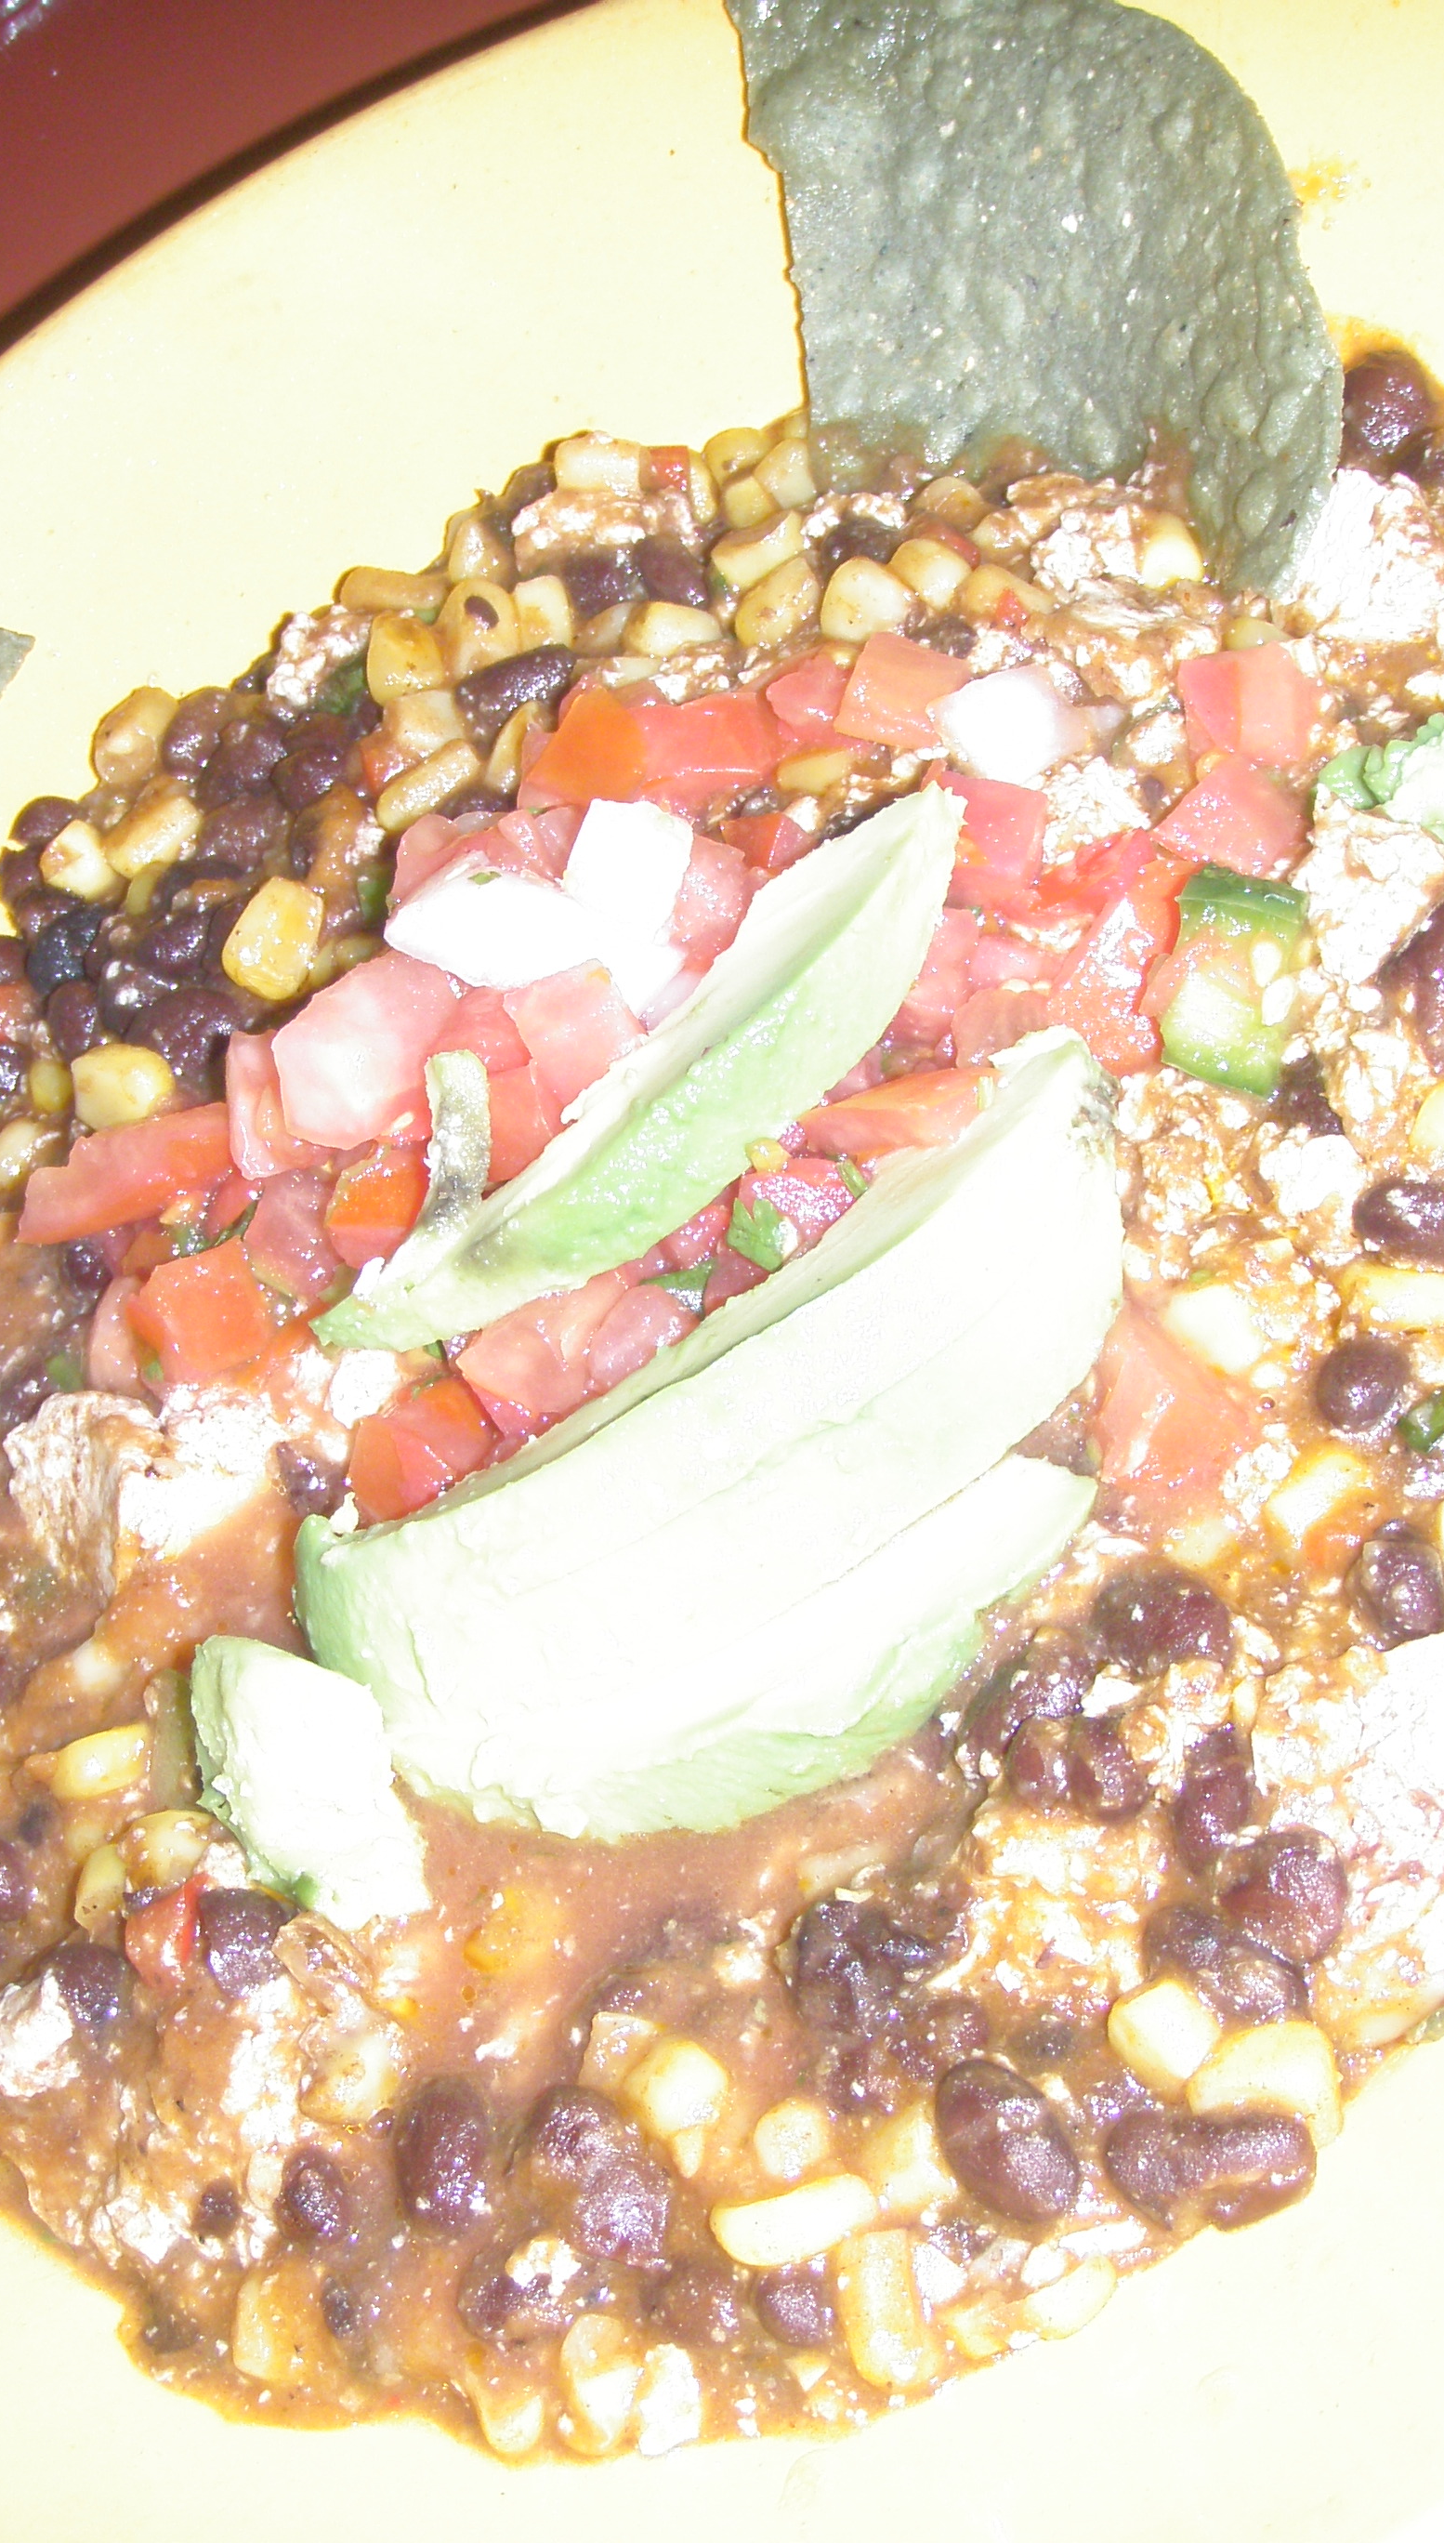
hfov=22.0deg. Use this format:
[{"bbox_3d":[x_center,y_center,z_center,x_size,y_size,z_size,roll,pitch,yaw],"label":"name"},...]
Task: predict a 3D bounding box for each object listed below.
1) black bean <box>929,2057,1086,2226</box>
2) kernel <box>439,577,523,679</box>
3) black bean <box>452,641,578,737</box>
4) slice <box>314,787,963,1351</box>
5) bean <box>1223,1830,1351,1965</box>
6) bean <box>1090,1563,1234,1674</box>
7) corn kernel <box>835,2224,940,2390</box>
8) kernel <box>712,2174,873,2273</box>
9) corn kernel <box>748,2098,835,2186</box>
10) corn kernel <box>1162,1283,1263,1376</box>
[{"bbox_3d":[0.021,0.065,0.280,0.009,0.009,0.015,-37,52,5],"label":"black bean"},{"bbox_3d":[-0.024,-0.062,0.360,0.008,0.006,0.010,0,63,28],"label":"kernel"},{"bbox_3d":[-0.019,-0.054,0.344,0.012,0.006,0.007,-28,61,-8],"label":"black bean"},{"bbox_3d":[-0.007,-0.017,0.320,0.072,0.017,0.021,-41,51,2],"label":"slice"},{"bbox_3d":[0.042,0.046,0.276,0.009,0.009,0.012,-39,52,4],"label":"bean"},{"bbox_3d":[0.033,0.026,0.275,0.012,0.007,0.008,6,66,31],"label":"bean"},{"bbox_3d":[0.013,0.079,0.283,0.007,0.006,0.011,-31,53,10],"label":"corn kernel"},{"bbox_3d":[0.006,0.073,0.284,0.013,0.006,0.007,-19,55,19],"label":"kernel"},{"bbox_3d":[0.005,0.065,0.278,0.006,0.006,0.007,-17,60,-2],"label":"corn kernel"},{"bbox_3d":[0.038,0.004,0.285,0.009,0.005,0.007,33,81,37],"label":"corn kernel"}]

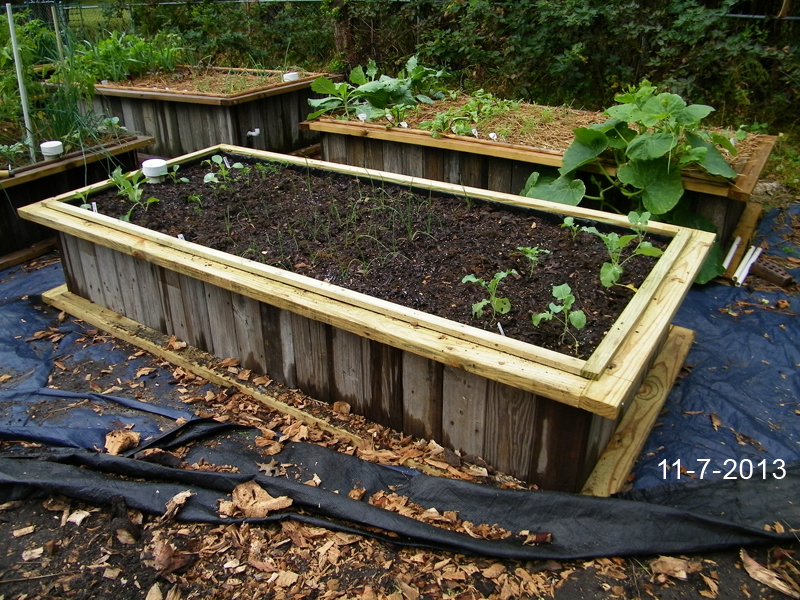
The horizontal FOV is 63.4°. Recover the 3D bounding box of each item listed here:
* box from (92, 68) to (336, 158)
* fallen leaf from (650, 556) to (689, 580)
[{"bbox_3d":[-1.780,-1.660,5.481,2.300,0.510,1.370,15,31,27],"label":"box"},{"bbox_3d":[0.690,0.687,1.656,0.090,0.025,0.055,0,28,1],"label":"fallen leaf"}]

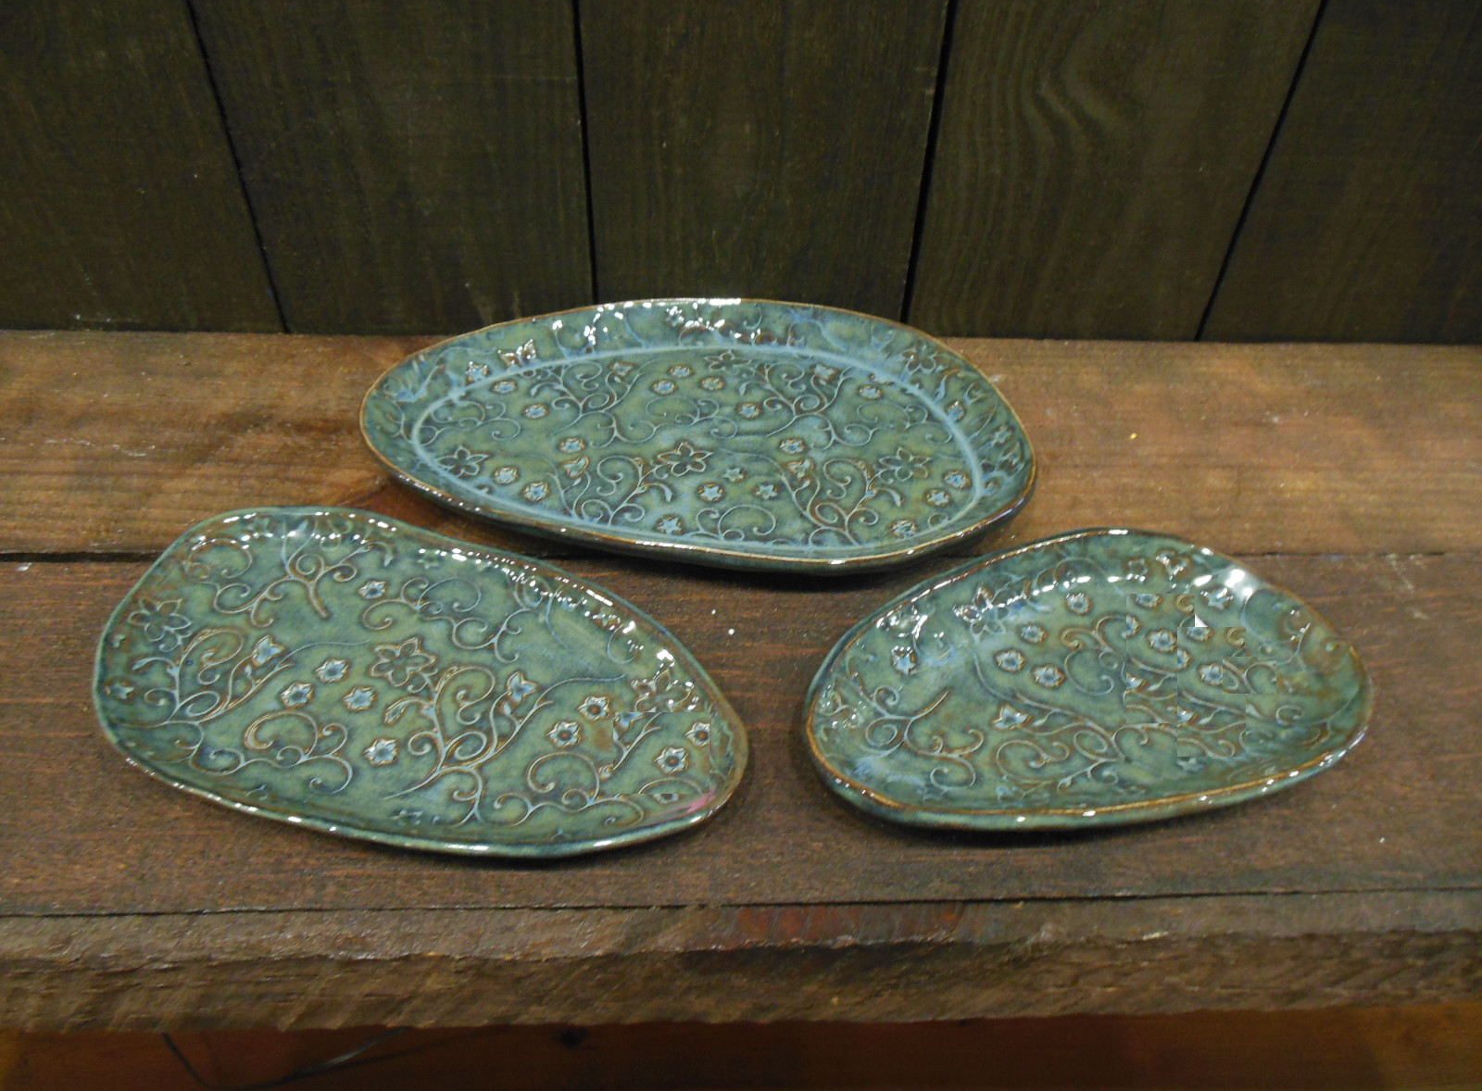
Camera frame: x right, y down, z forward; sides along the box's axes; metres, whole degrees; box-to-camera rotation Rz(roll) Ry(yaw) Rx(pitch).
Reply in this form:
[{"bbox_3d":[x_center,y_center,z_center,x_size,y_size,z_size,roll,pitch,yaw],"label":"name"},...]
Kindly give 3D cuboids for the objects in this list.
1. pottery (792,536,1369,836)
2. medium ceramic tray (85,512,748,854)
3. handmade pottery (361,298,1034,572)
[{"bbox_3d":[0.106,0.044,0.349,0.182,0.022,0.114,-7,43,-11],"label":"pottery"},{"bbox_3d":[-0.104,0.046,0.341,0.222,0.019,0.117,17,44,15],"label":"medium ceramic tray"},{"bbox_3d":[-0.016,-0.050,0.447,0.268,0.023,0.177,8,42,6],"label":"handmade pottery"}]

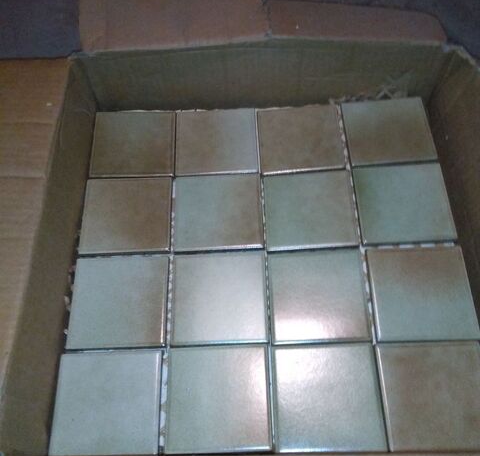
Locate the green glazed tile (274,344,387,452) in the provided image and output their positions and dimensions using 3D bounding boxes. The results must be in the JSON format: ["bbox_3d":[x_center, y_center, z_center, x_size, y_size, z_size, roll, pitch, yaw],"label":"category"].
[{"bbox_3d":[0.063,0.122,0.373,0.075,0.007,0.075,-1,62,2],"label":"green glazed tile"}]

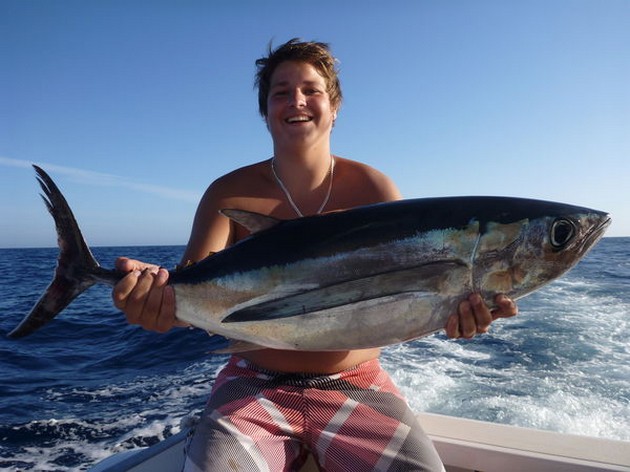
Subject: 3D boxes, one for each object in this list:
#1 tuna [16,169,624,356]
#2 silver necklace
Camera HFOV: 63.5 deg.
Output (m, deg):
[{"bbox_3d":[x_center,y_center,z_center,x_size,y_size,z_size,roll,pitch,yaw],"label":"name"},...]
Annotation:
[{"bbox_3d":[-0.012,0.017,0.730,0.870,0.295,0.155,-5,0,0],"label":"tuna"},{"bbox_3d":[-0.026,-0.097,1.080,0.137,0.150,0.120,-1,-1,0],"label":"silver necklace"}]

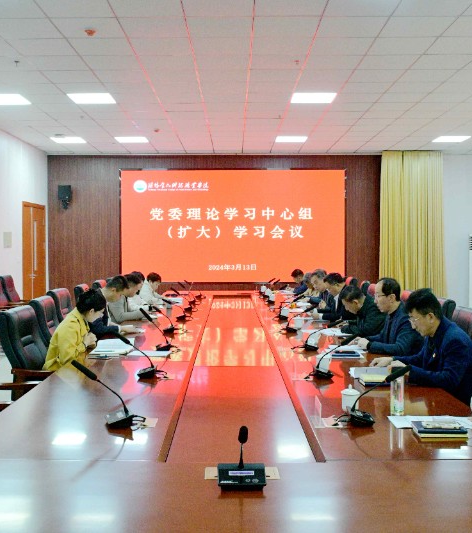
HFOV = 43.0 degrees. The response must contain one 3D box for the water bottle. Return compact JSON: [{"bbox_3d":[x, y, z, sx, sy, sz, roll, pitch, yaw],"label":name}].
[{"bbox_3d":[0.764,0.592,2.840,0.065,0.215,0.065,0,1,0],"label":"water bottle"}]

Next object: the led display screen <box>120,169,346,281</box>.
[{"bbox_3d":[-0.045,-0.877,12.728,4.800,2.400,0.100,0,2,0],"label":"led display screen"}]

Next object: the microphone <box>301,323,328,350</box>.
[{"bbox_3d":[0.623,0.489,4.342,0.280,0.220,0.140,0,2,0],"label":"microphone"}]

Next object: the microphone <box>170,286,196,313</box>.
[{"bbox_3d":[-0.656,0.406,7.377,0.260,0.290,0.140,0,2,-6],"label":"microphone"}]

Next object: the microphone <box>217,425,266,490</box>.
[{"bbox_3d":[0.024,0.599,1.962,0.150,0.270,0.250,0,2,0],"label":"microphone"}]

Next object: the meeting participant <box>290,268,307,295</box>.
[{"bbox_3d":[1.141,0.610,8.932,0.750,1.200,0.520,0,2,0],"label":"meeting participant"}]

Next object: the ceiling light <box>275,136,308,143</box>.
[{"bbox_3d":[1.043,-2.394,11.326,0.590,0.050,0.580,0,2,0],"label":"ceiling light"}]

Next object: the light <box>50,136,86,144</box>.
[{"bbox_3d":[-3.394,-2.552,12.021,0.600,0.060,0.600,0,2,0],"label":"light"}]

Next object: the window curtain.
[{"bbox_3d":[3.986,-0.781,13.559,1.500,3.600,0.200,0,2,0],"label":"window curtain"}]

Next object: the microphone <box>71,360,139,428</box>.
[{"bbox_3d":[-0.586,0.555,2.650,0.265,0.310,0.140,-1,2,-18],"label":"microphone"}]

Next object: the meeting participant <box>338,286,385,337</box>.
[{"bbox_3d":[1.215,0.730,5.235,0.780,1.200,0.520,0,2,0],"label":"meeting participant"}]

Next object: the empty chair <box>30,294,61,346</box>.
[{"bbox_3d":[-1.567,0.859,5.830,0.680,1.080,0.600,0,2,0],"label":"empty chair"}]

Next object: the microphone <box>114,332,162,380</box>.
[{"bbox_3d":[-0.630,0.547,3.720,0.275,0.260,0.160,0,1,0],"label":"microphone"}]

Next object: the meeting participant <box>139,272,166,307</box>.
[{"bbox_3d":[-1.302,0.684,9.126,0.680,1.210,0.480,0,2,0],"label":"meeting participant"}]

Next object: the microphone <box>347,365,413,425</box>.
[{"bbox_3d":[0.660,0.577,2.720,0.290,0.250,0.160,0,1,0],"label":"microphone"}]

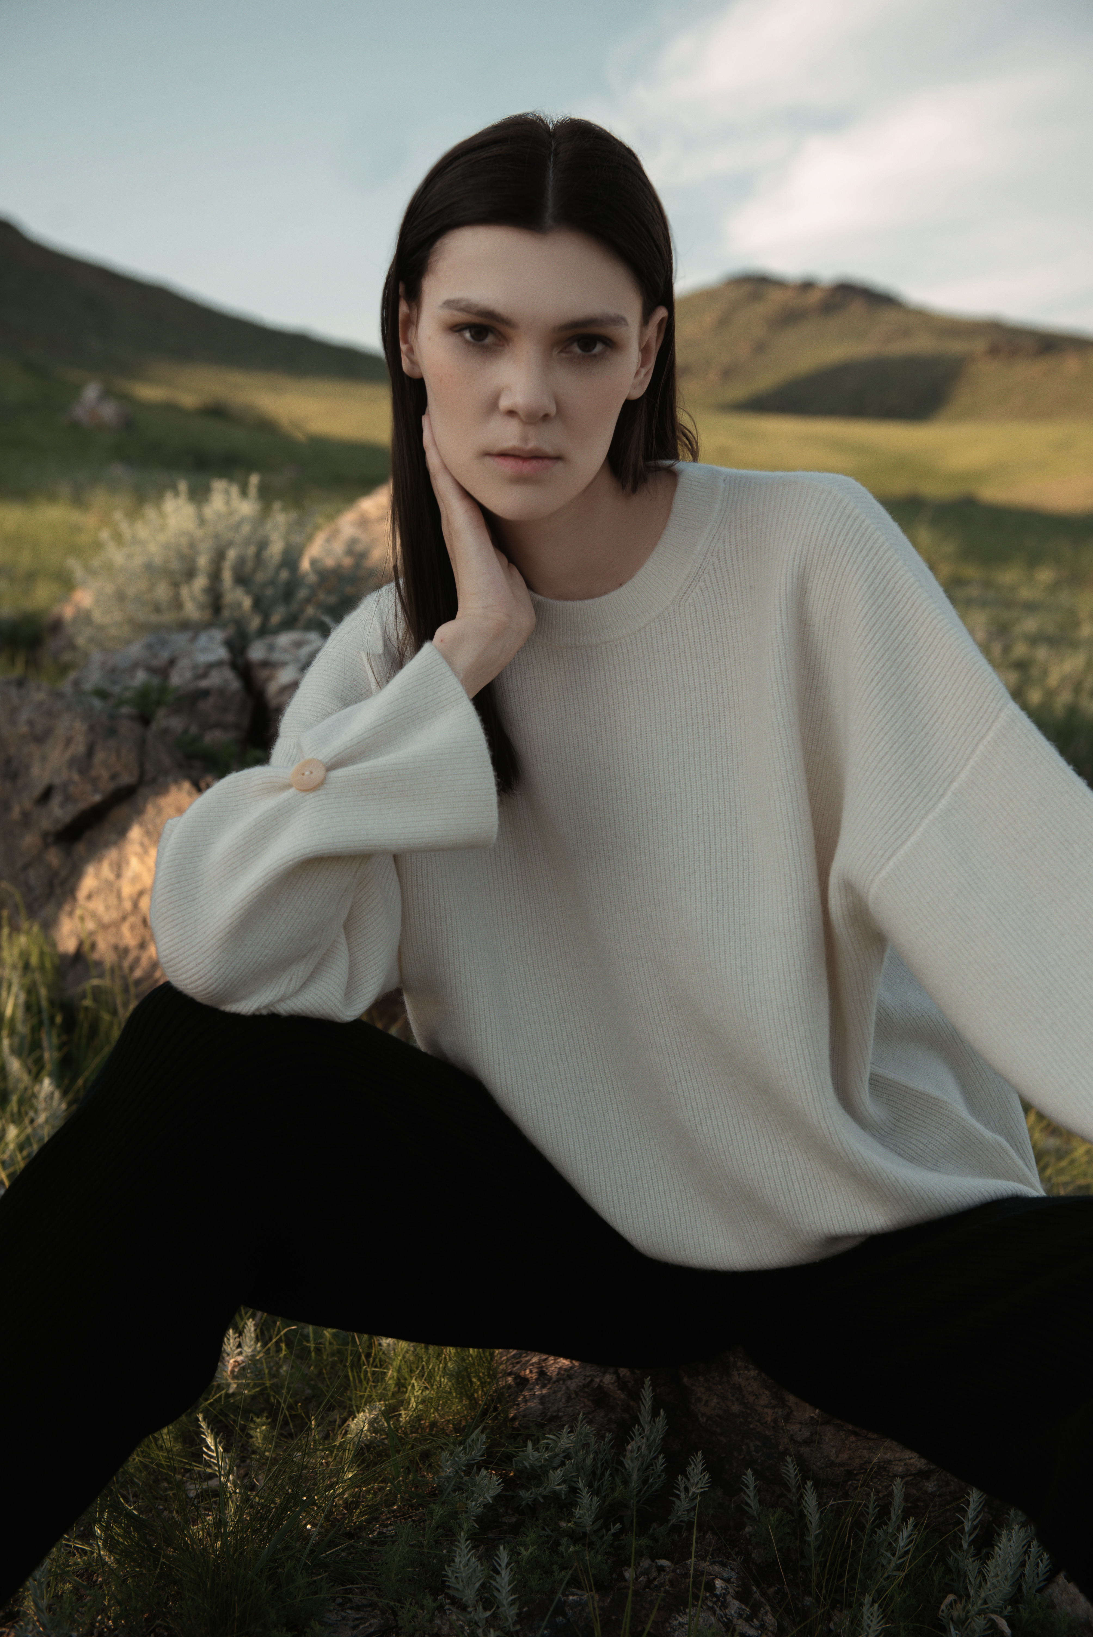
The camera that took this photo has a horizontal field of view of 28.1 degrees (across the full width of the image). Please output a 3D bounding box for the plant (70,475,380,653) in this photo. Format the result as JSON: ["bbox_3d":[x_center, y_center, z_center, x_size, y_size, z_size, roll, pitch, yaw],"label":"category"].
[{"bbox_3d":[-0.475,-0.374,3.250,0.450,0.270,0.380,0,9,0],"label":"plant"}]

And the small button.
[{"bbox_3d":[-0.133,-0.025,1.220,0.021,0.021,0.004,3,-19,17],"label":"small button"}]

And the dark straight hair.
[{"bbox_3d":[-0.004,-0.230,1.385,0.205,0.425,0.215,3,8,6],"label":"dark straight hair"}]

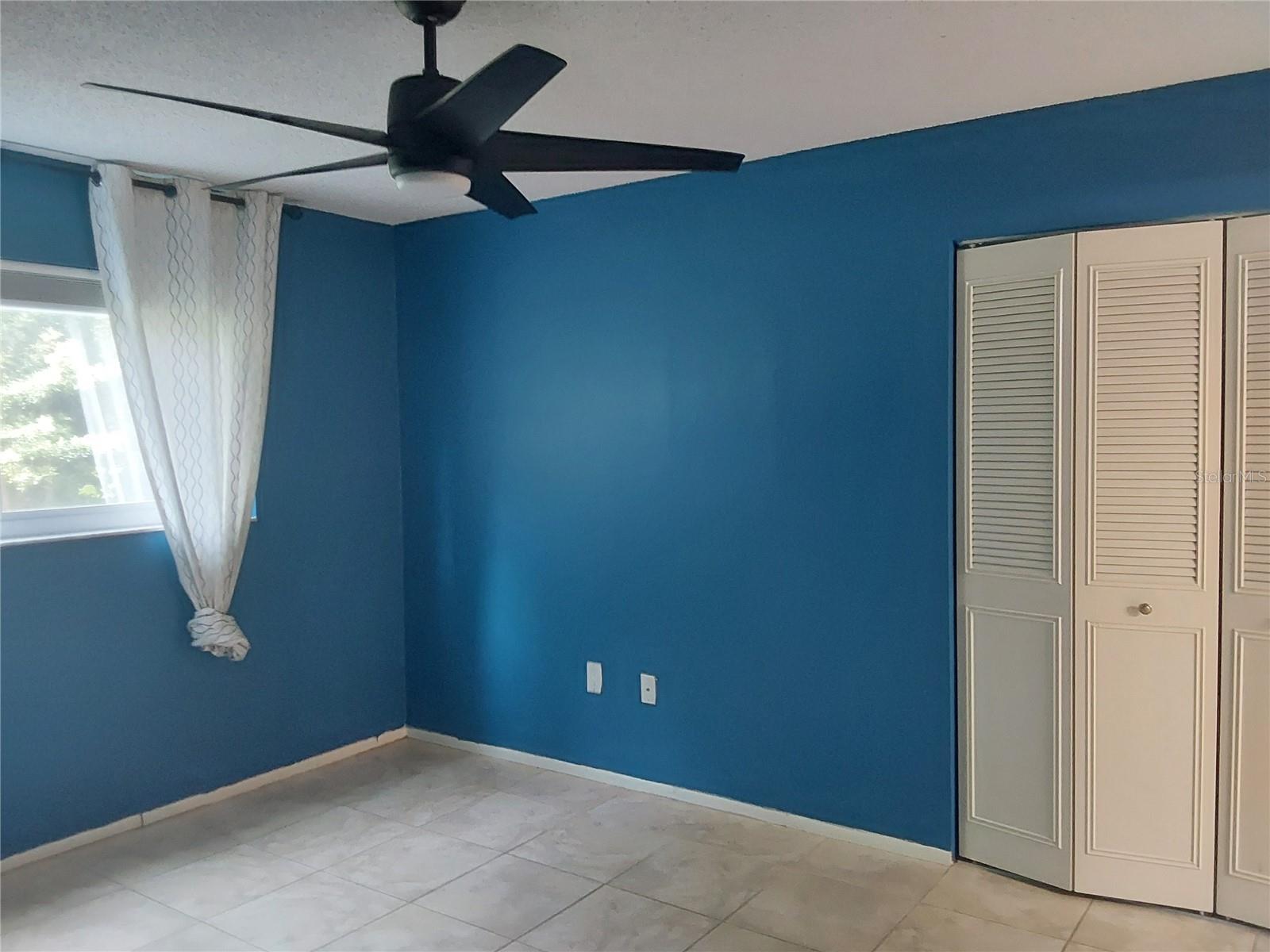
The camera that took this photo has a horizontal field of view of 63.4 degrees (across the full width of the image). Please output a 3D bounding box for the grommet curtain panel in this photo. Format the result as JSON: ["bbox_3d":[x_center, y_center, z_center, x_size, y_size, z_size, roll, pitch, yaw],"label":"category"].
[{"bbox_3d":[-1.653,-0.190,3.942,0.140,1.855,0.760,1,3,35],"label":"grommet curtain panel"}]

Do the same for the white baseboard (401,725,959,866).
[{"bbox_3d":[-0.013,1.254,4.205,2.641,0.048,0.016,1,3,35],"label":"white baseboard"}]

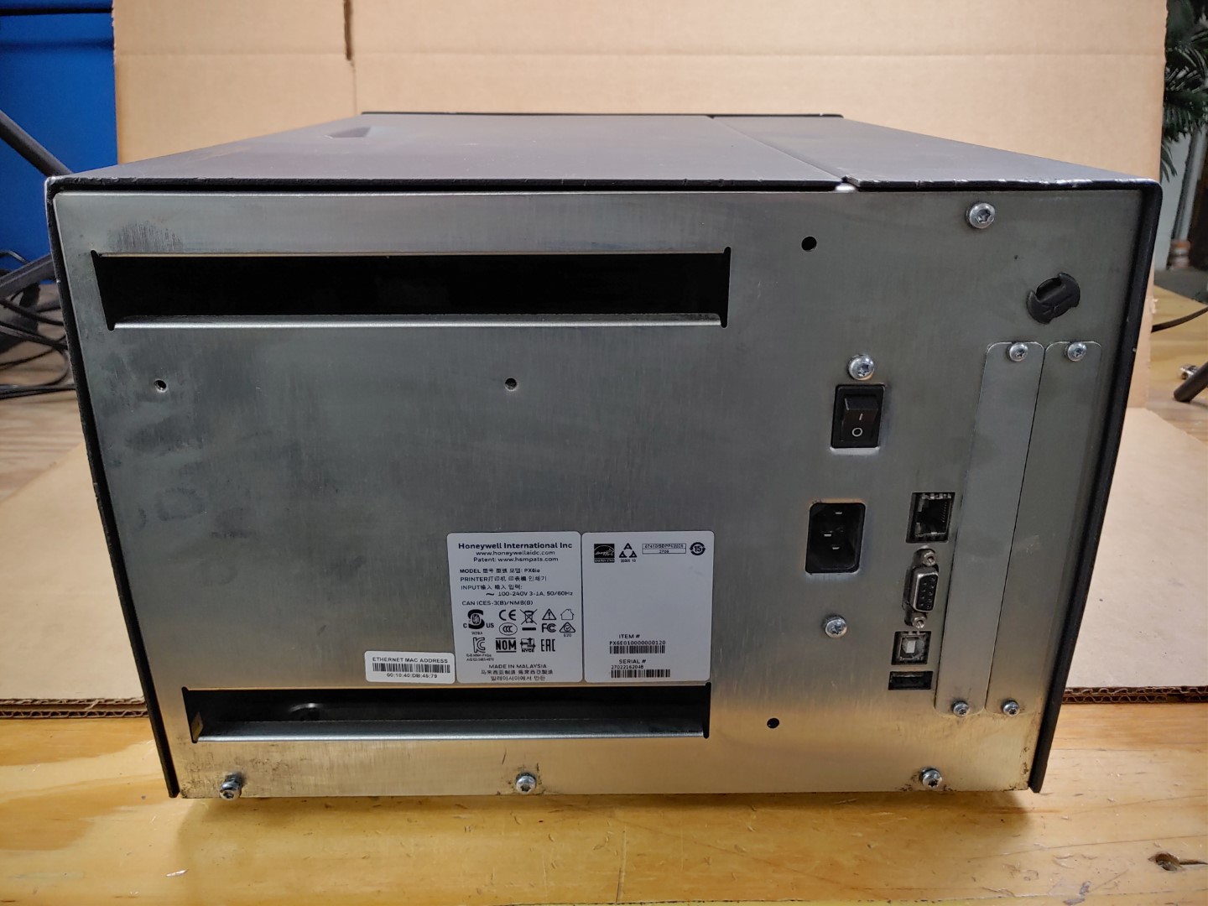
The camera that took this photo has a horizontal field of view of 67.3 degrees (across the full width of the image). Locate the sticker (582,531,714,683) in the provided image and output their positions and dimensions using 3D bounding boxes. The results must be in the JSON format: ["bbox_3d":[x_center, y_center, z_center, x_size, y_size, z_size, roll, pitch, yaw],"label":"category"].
[{"bbox_3d":[0.016,0.056,0.325,0.046,0.062,0.001,0,20,0],"label":"sticker"}]

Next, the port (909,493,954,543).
[{"bbox_3d":[0.113,0.020,0.321,0.015,0.019,0.014,0,20,0],"label":"port"}]

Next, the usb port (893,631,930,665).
[{"bbox_3d":[0.113,0.069,0.338,0.013,0.014,0.013,0,20,0],"label":"usb port"}]

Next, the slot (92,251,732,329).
[{"bbox_3d":[-0.060,-0.054,0.293,0.197,0.024,0.015,0,20,0],"label":"slot"}]

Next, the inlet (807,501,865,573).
[{"bbox_3d":[0.081,0.027,0.324,0.019,0.027,0.016,0,20,0],"label":"inlet"}]

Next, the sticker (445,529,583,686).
[{"bbox_3d":[-0.031,0.057,0.325,0.046,0.062,0.001,0,20,0],"label":"sticker"}]

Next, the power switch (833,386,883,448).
[{"bbox_3d":[0.084,-0.014,0.306,0.016,0.022,0.013,0,20,0],"label":"power switch"}]

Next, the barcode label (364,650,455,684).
[{"bbox_3d":[-0.071,0.079,0.334,0.033,0.013,0.001,0,20,0],"label":"barcode label"}]

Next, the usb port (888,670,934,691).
[{"bbox_3d":[0.114,0.083,0.343,0.016,0.008,0.012,0,20,0],"label":"usb port"}]

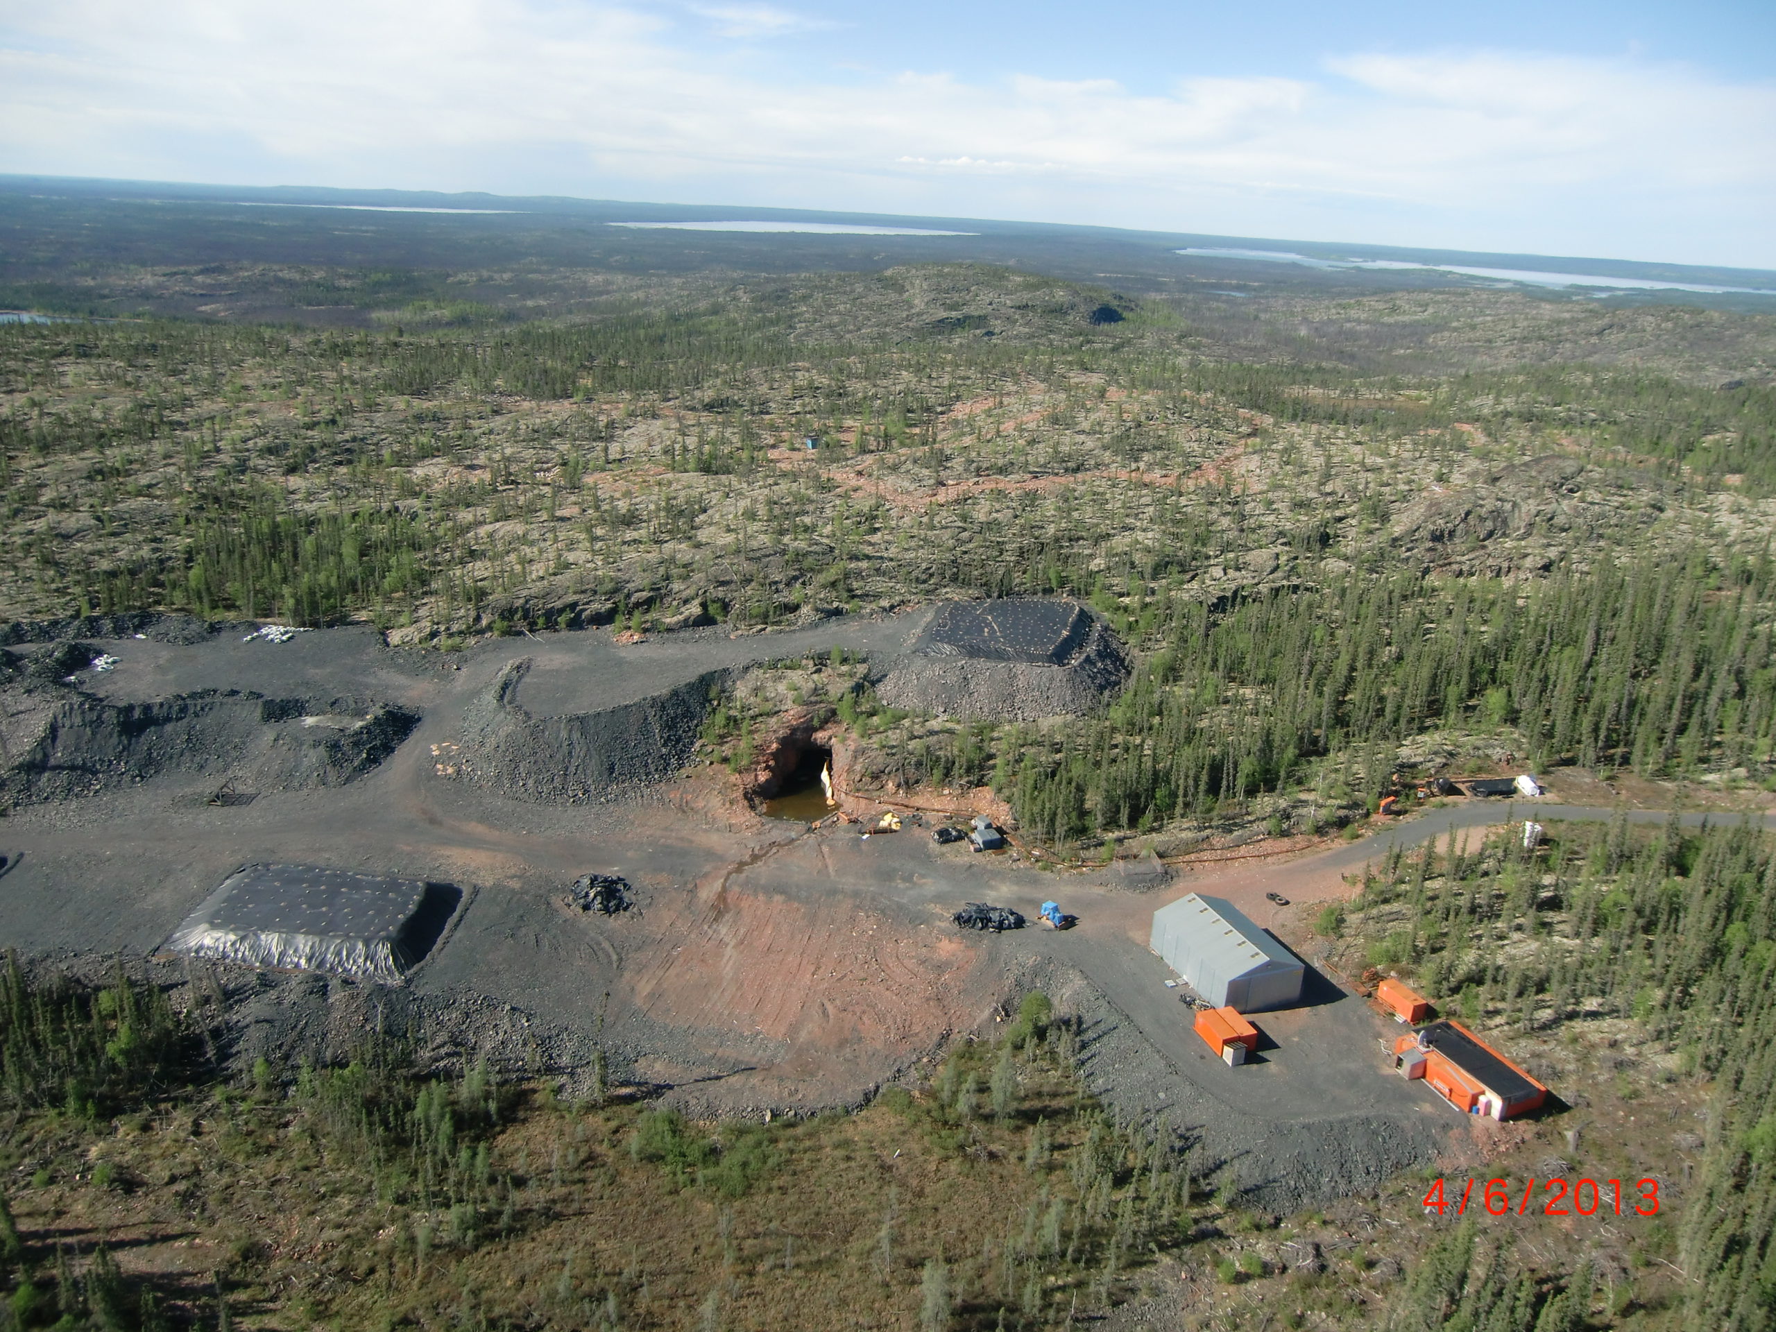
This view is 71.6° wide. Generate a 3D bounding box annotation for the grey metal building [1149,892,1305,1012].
[{"bbox_3d":[48.955,40.871,178.114,12.786,7.817,18.185,-5,22,-21],"label":"grey metal building"}]

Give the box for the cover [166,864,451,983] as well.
[{"bbox_3d":[-82.772,35.823,179.396,33.600,3.200,24.800,3,20,1],"label":"cover"}]

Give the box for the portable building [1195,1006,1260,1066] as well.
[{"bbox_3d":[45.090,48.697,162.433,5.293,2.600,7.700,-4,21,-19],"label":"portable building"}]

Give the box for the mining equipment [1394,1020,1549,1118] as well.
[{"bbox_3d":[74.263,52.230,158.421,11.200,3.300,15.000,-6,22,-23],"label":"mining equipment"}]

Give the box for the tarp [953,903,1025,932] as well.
[{"bbox_3d":[15.369,38.443,188.652,10.800,1.800,5.000,3,20,-1],"label":"tarp"}]

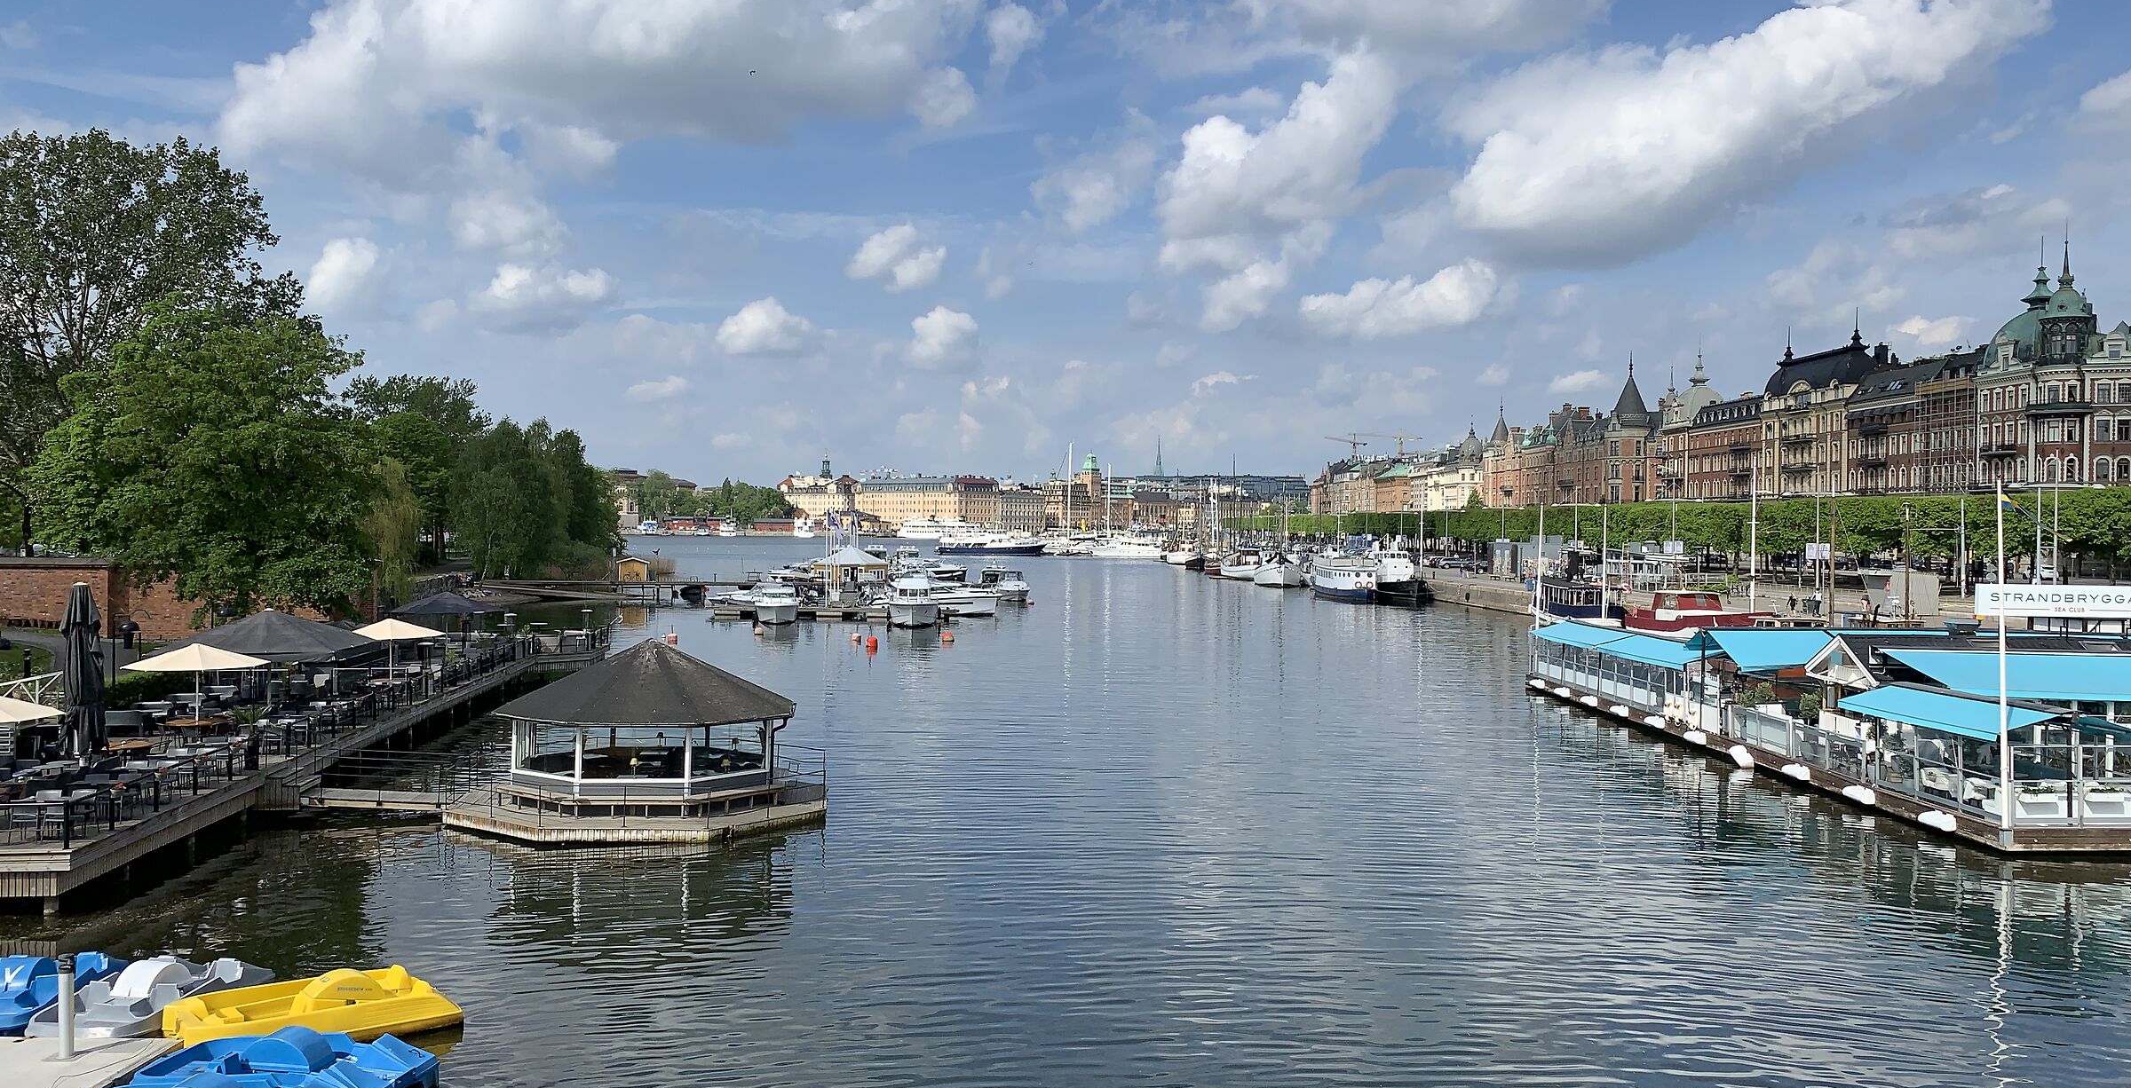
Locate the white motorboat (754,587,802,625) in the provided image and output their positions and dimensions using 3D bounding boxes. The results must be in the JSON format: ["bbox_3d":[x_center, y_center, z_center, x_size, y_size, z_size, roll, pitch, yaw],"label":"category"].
[{"bbox_3d":[-21.008,4.350,117.300,3.100,2.800,8.400,0,1,-8],"label":"white motorboat"}]

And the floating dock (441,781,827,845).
[{"bbox_3d":[-10.400,6.404,40.390,9.200,0.500,8.900,0,1,-5],"label":"floating dock"}]

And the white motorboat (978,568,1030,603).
[{"bbox_3d":[-5.600,3.805,147.565,2.750,3.200,7.800,0,1,-13],"label":"white motorboat"}]

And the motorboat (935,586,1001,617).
[{"bbox_3d":[-8.600,4.571,124.000,7.600,2.300,2.600,0,1,-9],"label":"motorboat"}]

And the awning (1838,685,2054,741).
[{"bbox_3d":[21.183,4.048,38.782,1.400,0.570,6.900,0,1,-1],"label":"awning"}]

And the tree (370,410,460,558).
[{"bbox_3d":[-70.221,-6.204,172.000,9.600,16.040,9.600,0,1,0],"label":"tree"}]

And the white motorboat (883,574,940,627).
[{"bbox_3d":[-10.850,4.108,114.066,3.350,3.600,9.000,0,1,-5],"label":"white motorboat"}]

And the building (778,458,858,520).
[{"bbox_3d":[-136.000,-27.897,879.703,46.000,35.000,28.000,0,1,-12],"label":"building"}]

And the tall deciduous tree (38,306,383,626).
[{"bbox_3d":[-37.141,-3.019,69.000,14.000,15.130,14.000,0,1,0],"label":"tall deciduous tree"}]

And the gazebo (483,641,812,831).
[{"bbox_3d":[-10.580,4.432,40.564,7.500,3.950,7.500,0,1,-7],"label":"gazebo"}]

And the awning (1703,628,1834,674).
[{"bbox_3d":[22.300,3.296,49.849,3.800,1.200,2.600,0,1,0],"label":"awning"}]

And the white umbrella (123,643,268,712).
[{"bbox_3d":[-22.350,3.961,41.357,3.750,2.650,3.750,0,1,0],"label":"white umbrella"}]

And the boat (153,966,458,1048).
[{"bbox_3d":[-10.550,6.466,22.539,3.600,0.950,1.500,0,1,-32],"label":"boat"}]

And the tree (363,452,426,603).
[{"bbox_3d":[-47.661,-0.997,113.000,5.300,10.580,5.300,0,1,0],"label":"tree"}]

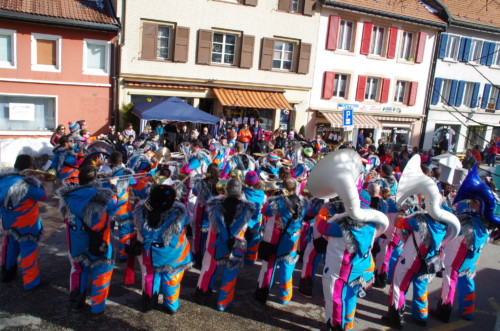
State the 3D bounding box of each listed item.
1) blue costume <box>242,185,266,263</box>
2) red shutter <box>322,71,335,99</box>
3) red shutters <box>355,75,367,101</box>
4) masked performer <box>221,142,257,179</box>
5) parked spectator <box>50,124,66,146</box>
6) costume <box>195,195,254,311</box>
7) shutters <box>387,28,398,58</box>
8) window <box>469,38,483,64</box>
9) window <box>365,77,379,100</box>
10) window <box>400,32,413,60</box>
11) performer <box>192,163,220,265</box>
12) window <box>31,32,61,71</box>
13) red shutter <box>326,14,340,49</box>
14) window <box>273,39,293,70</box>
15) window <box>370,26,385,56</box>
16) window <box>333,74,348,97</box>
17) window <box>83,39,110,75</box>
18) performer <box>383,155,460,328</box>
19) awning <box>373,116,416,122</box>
[{"bbox_3d":[0.079,0.946,6.245,0.520,1.360,0.400,6,9,10],"label":"blue costume"},{"bbox_3d":[4.253,-4.273,20.038,0.595,1.408,0.070,0,13,-22],"label":"red shutter"},{"bbox_3d":[6.380,-4.386,21.397,0.601,1.421,0.060,0,10,-25],"label":"red shutters"},{"bbox_3d":[-0.307,0.332,8.935,0.700,1.770,0.500,1,9,-21],"label":"masked performer"},{"bbox_3d":[-5.983,-0.439,11.828,0.360,1.690,0.480,10,11,34],"label":"parked spectator"},{"bbox_3d":[-0.300,1.021,4.909,0.660,1.760,0.580,8,13,17],"label":"costume"},{"bbox_3d":[8.319,-7.106,21.796,0.564,1.692,0.060,0,10,-25],"label":"shutters"},{"bbox_3d":[13.139,-6.577,21.777,0.912,1.330,0.150,1,11,-20],"label":"window"},{"bbox_3d":[6.971,-4.364,21.367,0.795,1.277,0.100,0,13,-22],"label":"window"},{"bbox_3d":[8.889,-6.742,21.292,0.733,1.544,0.120,1,9,-21],"label":"window"},{"bbox_3d":[-0.719,0.805,6.176,0.530,1.680,0.460,7,9,18],"label":"performer"},{"bbox_3d":[-7.975,-4.397,14.711,1.047,1.402,0.150,0,10,-27],"label":"window"},{"bbox_3d":[4.387,-6.880,19.479,0.603,1.708,0.060,1,9,-21],"label":"red shutter"},{"bbox_3d":[1.549,-5.125,17.653,1.025,1.363,0.120,1,9,-20],"label":"window"},{"bbox_3d":[7.099,-6.904,20.793,0.765,1.563,0.100,0,13,-22],"label":"window"},{"bbox_3d":[5.080,-4.462,20.966,0.992,1.247,0.120,0,10,-25],"label":"window"},{"bbox_3d":[-6.204,-4.352,15.153,0.993,1.358,0.160,1,11,-20],"label":"window"},{"bbox_3d":[2.201,1.010,4.776,0.720,2.250,0.760,-2,14,-27],"label":"performer"},{"bbox_3d":[8.673,-2.677,22.046,3.000,0.330,0.350,0,13,-22],"label":"awning"}]

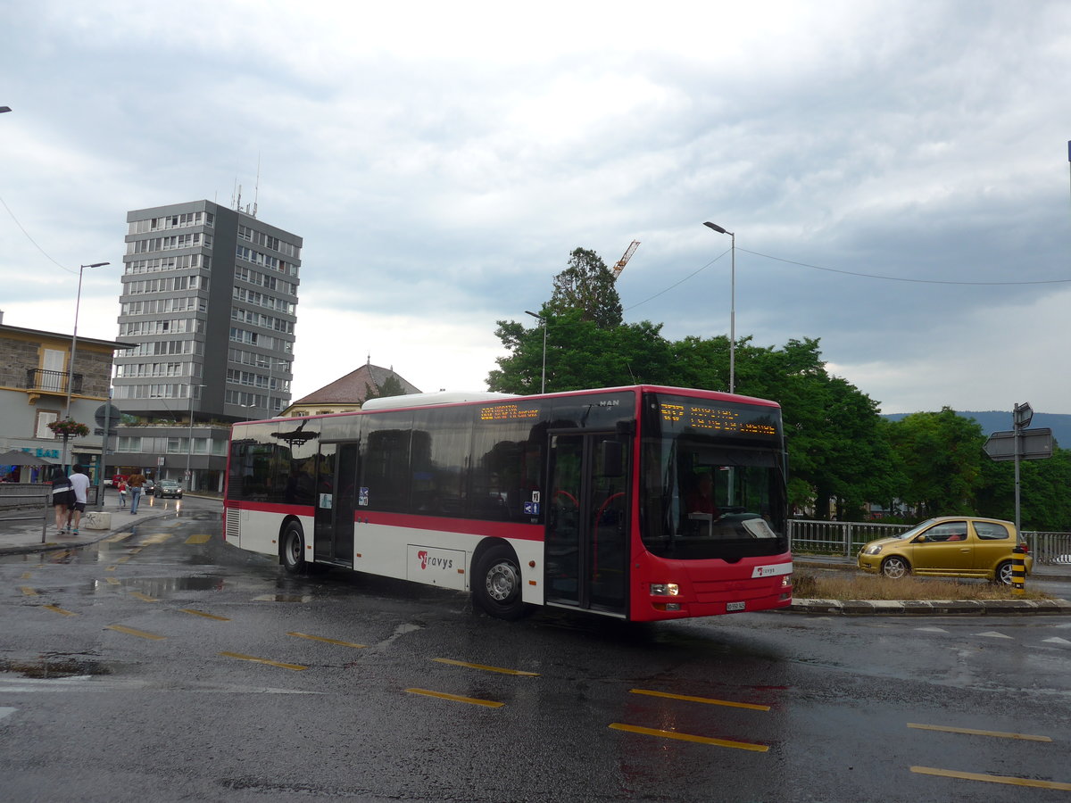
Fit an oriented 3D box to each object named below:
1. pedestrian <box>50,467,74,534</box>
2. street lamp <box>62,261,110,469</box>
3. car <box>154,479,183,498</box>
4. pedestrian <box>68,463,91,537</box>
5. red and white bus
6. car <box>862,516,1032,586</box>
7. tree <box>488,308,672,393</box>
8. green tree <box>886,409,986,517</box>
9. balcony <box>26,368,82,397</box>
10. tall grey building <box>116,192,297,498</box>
[{"bbox_3d":[-11.641,2.460,22.182,0.580,1.640,0.500,3,-6,-12],"label":"pedestrian"},{"bbox_3d":[-15.426,-0.505,30.520,1.150,8.500,0.300,1,-6,9],"label":"street lamp"},{"bbox_3d":[-29.103,6.819,70.594,1.750,1.500,4.200,6,-7,-30],"label":"car"},{"bbox_3d":[-11.232,2.423,22.188,0.560,1.760,0.480,3,-6,-12],"label":"pedestrian"},{"bbox_3d":[-1.537,1.461,14.296,2.520,2.980,11.980,7,-7,-38],"label":"red and white bus"},{"bbox_3d":[8.920,3.265,19.950,3.615,1.500,1.660,1,-6,8],"label":"car"},{"bbox_3d":[1.908,0.831,43.461,9.200,10.784,9.000,2,-6,3],"label":"tree"},{"bbox_3d":[25.601,4.591,57.599,7.200,8.017,7.000,0,-6,24],"label":"green tree"},{"bbox_3d":[-24.246,-0.863,45.203,1.086,1.217,2.234,-2,-7,38],"label":"balcony"},{"bbox_3d":[-49.748,-7.160,136.431,15.995,40.201,19.952,0,-6,27],"label":"tall grey building"}]

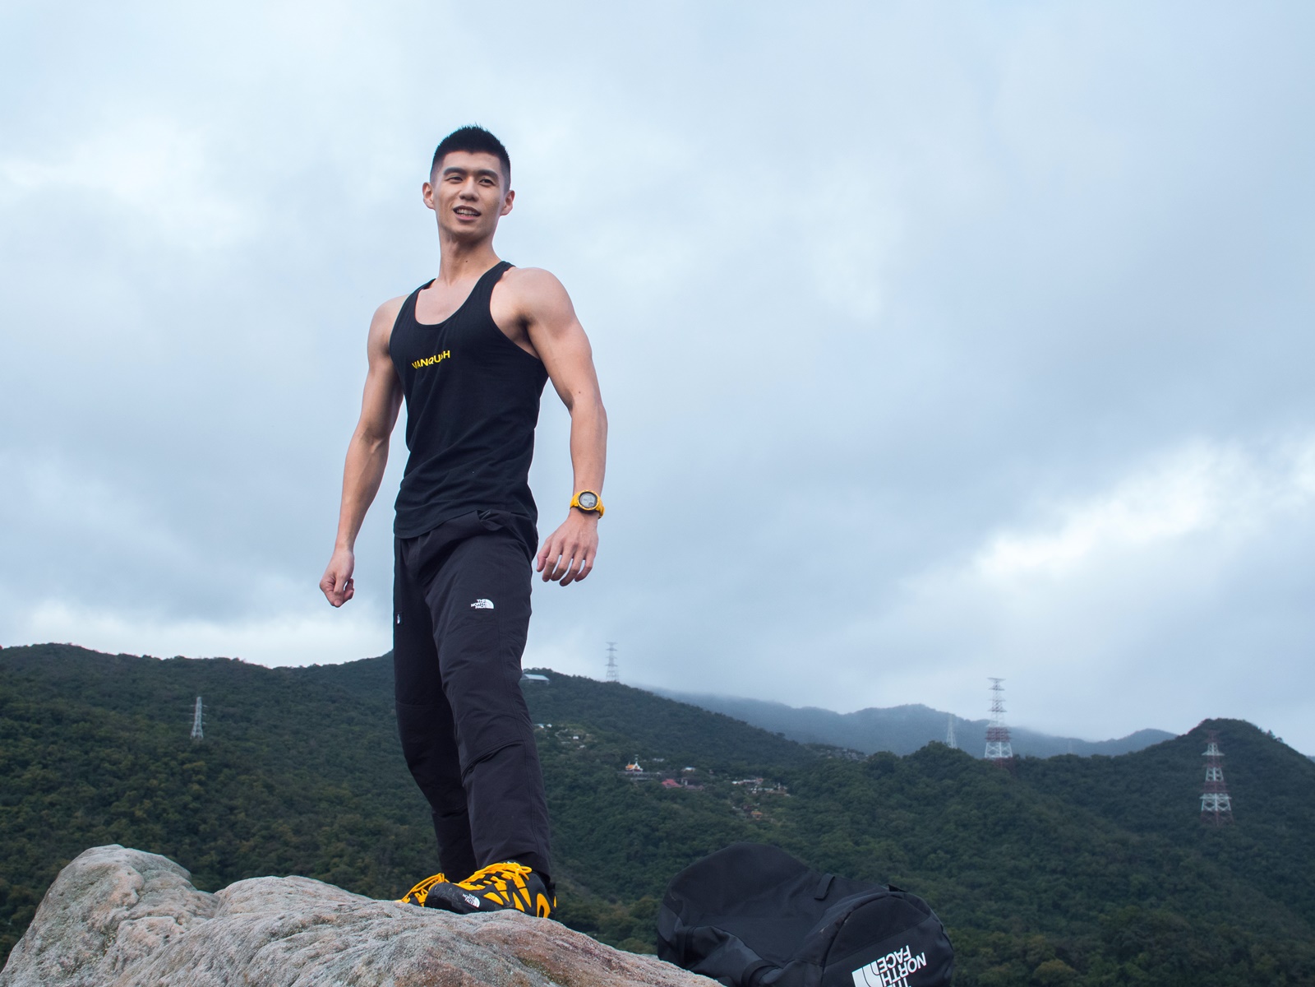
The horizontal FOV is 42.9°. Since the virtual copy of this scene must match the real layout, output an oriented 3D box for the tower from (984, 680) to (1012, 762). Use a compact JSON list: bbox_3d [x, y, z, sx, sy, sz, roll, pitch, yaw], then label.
[{"bbox_3d":[270.990,183.520,1330.000,27.000,74.000,18.000,6,-12,-31],"label":"tower"}]

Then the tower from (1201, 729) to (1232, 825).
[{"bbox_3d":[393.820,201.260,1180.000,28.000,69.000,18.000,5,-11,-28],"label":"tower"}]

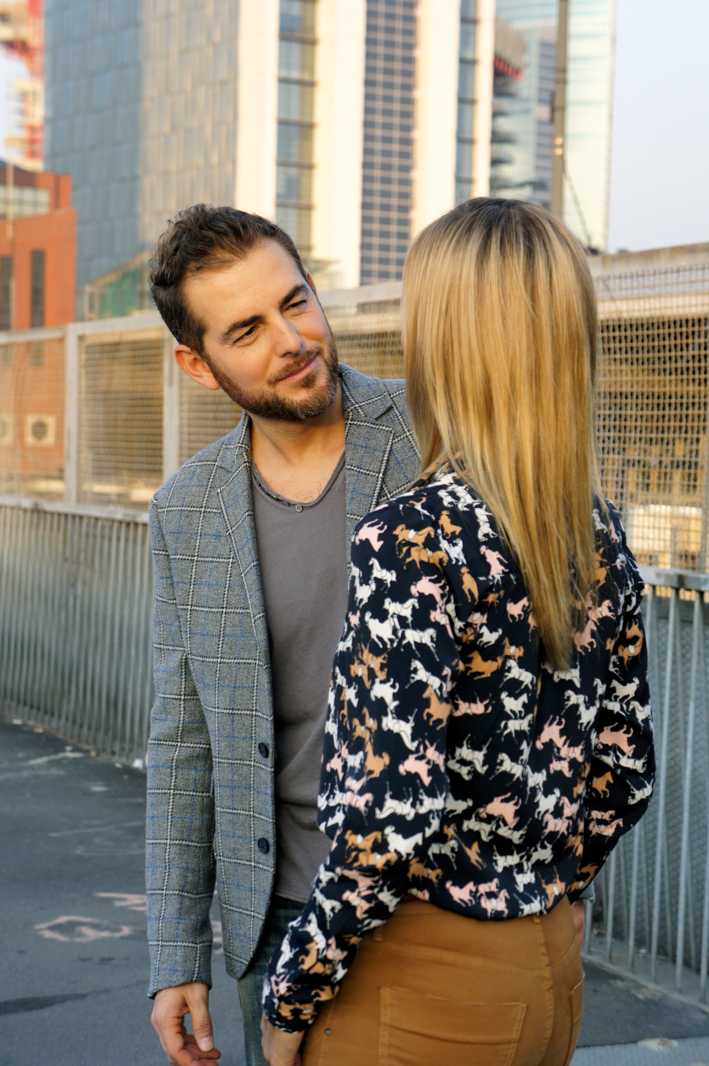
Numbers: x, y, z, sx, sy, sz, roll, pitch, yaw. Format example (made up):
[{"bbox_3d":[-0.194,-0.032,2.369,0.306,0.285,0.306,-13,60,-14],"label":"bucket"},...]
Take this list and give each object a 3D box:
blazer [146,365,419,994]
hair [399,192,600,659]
[{"bbox_3d":[-0.017,0.166,2.800,0.500,0.730,0.300,0,3,-25],"label":"blazer"},{"bbox_3d":[0.150,-0.101,2.470,0.200,0.485,0.235,-1,4,-32],"label":"hair"}]

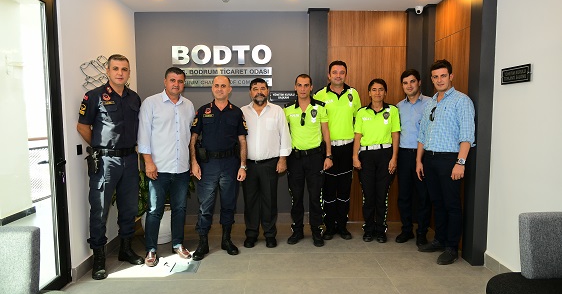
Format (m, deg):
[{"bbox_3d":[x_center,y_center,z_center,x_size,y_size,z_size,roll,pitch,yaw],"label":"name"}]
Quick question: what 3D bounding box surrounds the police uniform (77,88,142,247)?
[{"bbox_3d":[-1.448,0.150,3.203,0.520,1.390,0.330,-4,6,-36],"label":"police uniform"}]

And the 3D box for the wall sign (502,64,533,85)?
[{"bbox_3d":[1.779,-0.545,2.842,0.018,0.122,0.340,0,5,-1],"label":"wall sign"}]

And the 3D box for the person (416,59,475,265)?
[{"bbox_3d":[1.494,0.124,3.438,0.520,1.810,0.360,5,7,44],"label":"person"}]

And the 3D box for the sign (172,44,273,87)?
[{"bbox_3d":[-0.684,-0.950,4.394,1.180,0.480,0.035,0,5,-1],"label":"sign"}]

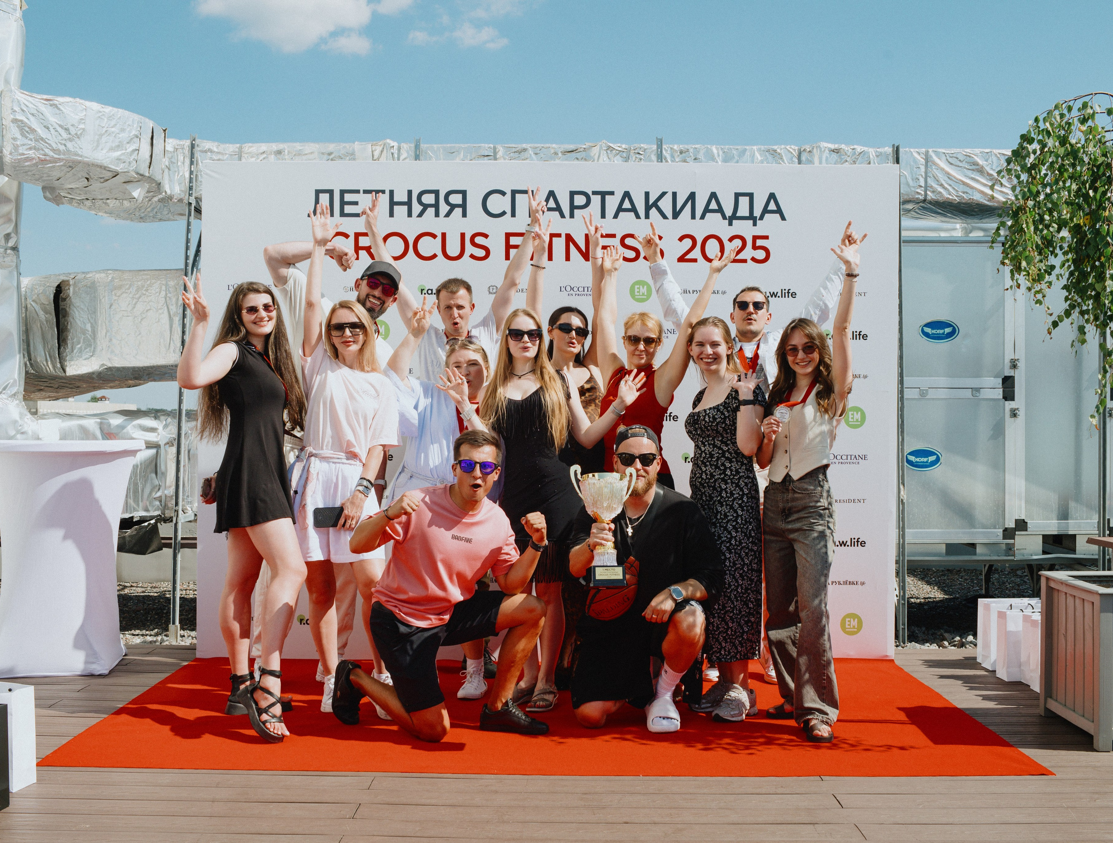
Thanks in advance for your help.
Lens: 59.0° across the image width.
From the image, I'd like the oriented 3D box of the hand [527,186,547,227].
[{"bbox_3d":[-0.091,-1.011,4.620,0.095,0.195,0.075,1,0,-21],"label":"hand"}]

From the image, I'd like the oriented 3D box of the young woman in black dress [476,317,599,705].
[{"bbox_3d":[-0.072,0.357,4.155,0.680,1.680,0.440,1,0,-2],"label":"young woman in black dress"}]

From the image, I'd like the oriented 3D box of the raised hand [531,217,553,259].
[{"bbox_3d":[-0.065,-0.833,4.450,0.095,0.195,0.075,6,0,17],"label":"raised hand"}]

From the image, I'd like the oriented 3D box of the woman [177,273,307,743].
[{"bbox_3d":[-1.252,0.307,3.900,0.520,1.785,0.520,0,0,44],"label":"woman"}]

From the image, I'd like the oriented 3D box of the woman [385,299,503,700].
[{"bbox_3d":[-0.500,0.328,4.380,0.560,1.740,0.500,0,0,-14],"label":"woman"}]

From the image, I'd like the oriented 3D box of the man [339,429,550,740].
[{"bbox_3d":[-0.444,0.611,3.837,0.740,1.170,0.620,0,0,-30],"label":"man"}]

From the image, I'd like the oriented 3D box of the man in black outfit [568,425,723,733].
[{"bbox_3d":[0.361,0.603,4.026,0.640,1.200,0.620,1,0,6],"label":"man in black outfit"}]

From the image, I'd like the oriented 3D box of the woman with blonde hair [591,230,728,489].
[{"bbox_3d":[0.490,0.222,4.254,0.600,1.960,0.400,1,0,2],"label":"woman with blonde hair"}]

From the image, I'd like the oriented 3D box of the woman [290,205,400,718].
[{"bbox_3d":[-0.870,0.145,4.094,0.480,2.090,0.420,1,0,-7],"label":"woman"}]

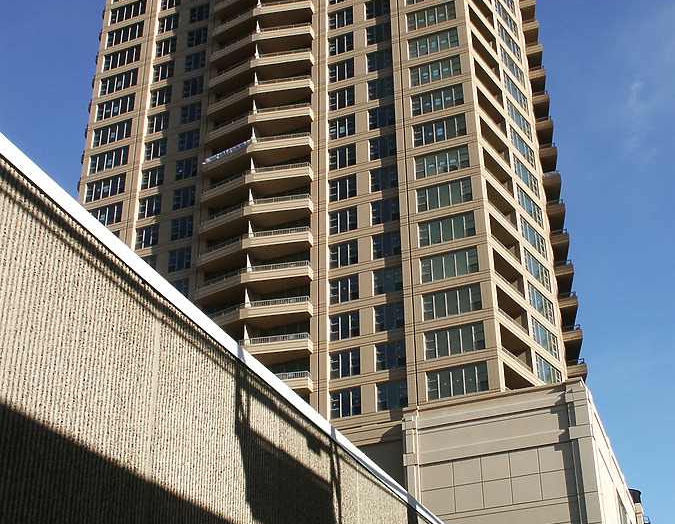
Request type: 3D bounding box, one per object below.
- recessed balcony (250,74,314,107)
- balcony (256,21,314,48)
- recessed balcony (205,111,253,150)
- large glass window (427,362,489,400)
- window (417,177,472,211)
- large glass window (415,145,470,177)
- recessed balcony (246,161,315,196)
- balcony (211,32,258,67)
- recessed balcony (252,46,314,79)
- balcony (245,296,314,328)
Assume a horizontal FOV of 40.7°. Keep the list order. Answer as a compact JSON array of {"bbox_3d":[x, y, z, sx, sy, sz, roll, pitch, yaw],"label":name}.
[{"bbox_3d":[-4.590,-14.560,77.850,5.020,1.380,1.780,-5,-29,9],"label":"recessed balcony"},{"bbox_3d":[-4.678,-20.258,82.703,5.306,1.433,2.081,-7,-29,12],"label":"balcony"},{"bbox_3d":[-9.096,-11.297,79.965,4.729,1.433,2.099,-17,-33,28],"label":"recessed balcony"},{"bbox_3d":[8.215,8.179,62.053,4.300,2.050,0.200,-12,-30,20],"label":"large glass window"},{"bbox_3d":[8.139,-5.097,69.206,4.300,2.050,0.200,-12,-30,20],"label":"window"},{"bbox_3d":[8.125,-7.718,70.618,4.300,2.050,0.200,-12,-30,20],"label":"large glass window"},{"bbox_3d":[-4.530,-6.710,73.640,5.020,1.380,1.780,-5,-29,9],"label":"recessed balcony"},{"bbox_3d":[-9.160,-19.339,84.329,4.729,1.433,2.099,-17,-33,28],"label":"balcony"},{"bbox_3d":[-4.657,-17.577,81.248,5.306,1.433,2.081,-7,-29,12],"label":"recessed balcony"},{"bbox_3d":[-4.419,3.921,70.013,5.089,1.320,2.150,-6,-29,10],"label":"balcony"}]

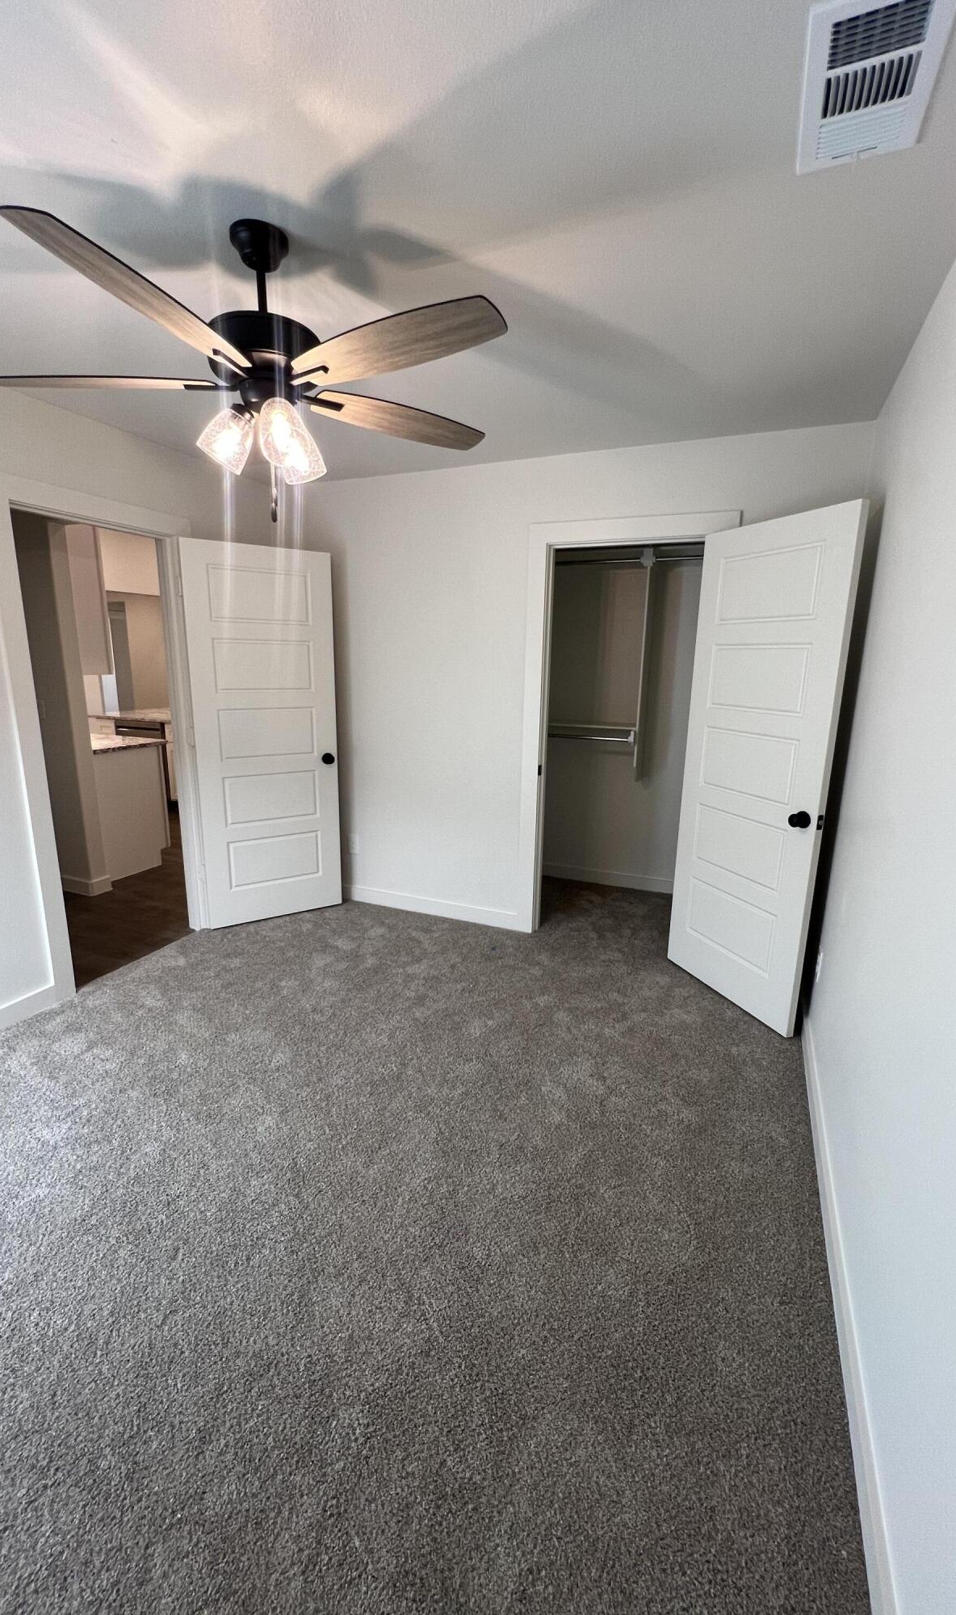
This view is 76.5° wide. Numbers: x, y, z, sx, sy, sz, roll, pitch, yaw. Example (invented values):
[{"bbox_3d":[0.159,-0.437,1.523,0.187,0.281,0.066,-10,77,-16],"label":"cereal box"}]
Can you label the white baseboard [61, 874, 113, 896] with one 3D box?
[{"bbox_3d":[-2.561,0.497,3.976,0.260,0.092,0.150,7,14,23],"label":"white baseboard"}]

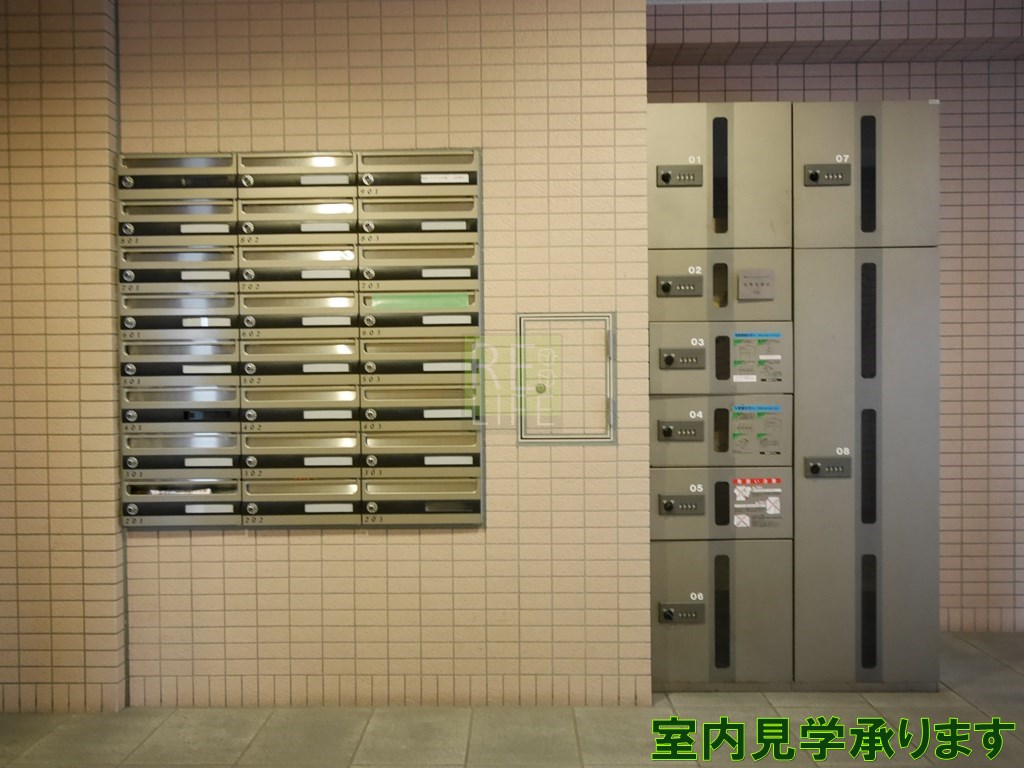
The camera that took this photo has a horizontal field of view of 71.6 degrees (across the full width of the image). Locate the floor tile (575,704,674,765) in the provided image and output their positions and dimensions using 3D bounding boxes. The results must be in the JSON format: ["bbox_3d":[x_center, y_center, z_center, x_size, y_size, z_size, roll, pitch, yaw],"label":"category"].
[{"bbox_3d":[0.334,0.981,1.977,0.297,0.012,0.300,-1,1,1],"label":"floor tile"}]

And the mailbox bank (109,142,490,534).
[{"bbox_3d":[-0.630,-0.134,2.235,1.099,1.145,0.210,-1,1,1],"label":"mailbox bank"}]

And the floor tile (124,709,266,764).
[{"bbox_3d":[-0.877,1.001,2.013,0.300,0.012,0.304,-1,0,1],"label":"floor tile"}]

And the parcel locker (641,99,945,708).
[{"bbox_3d":[0.888,0.043,2.470,0.916,1.859,0.485,-1,0,1],"label":"parcel locker"}]

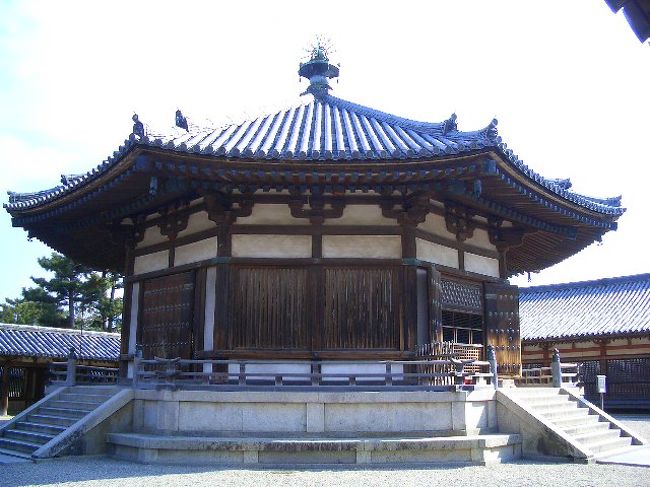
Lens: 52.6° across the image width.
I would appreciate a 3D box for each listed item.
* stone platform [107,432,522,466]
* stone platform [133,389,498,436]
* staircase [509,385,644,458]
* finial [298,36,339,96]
[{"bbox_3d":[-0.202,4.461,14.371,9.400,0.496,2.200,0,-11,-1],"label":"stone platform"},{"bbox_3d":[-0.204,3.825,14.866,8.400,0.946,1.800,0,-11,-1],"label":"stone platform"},{"bbox_3d":[5.908,4.217,15.556,2.106,1.400,3.400,-11,-16,43],"label":"staircase"},{"bbox_3d":[-0.218,-6.421,23.894,1.420,2.372,1.420,0,-11,-1],"label":"finial"}]

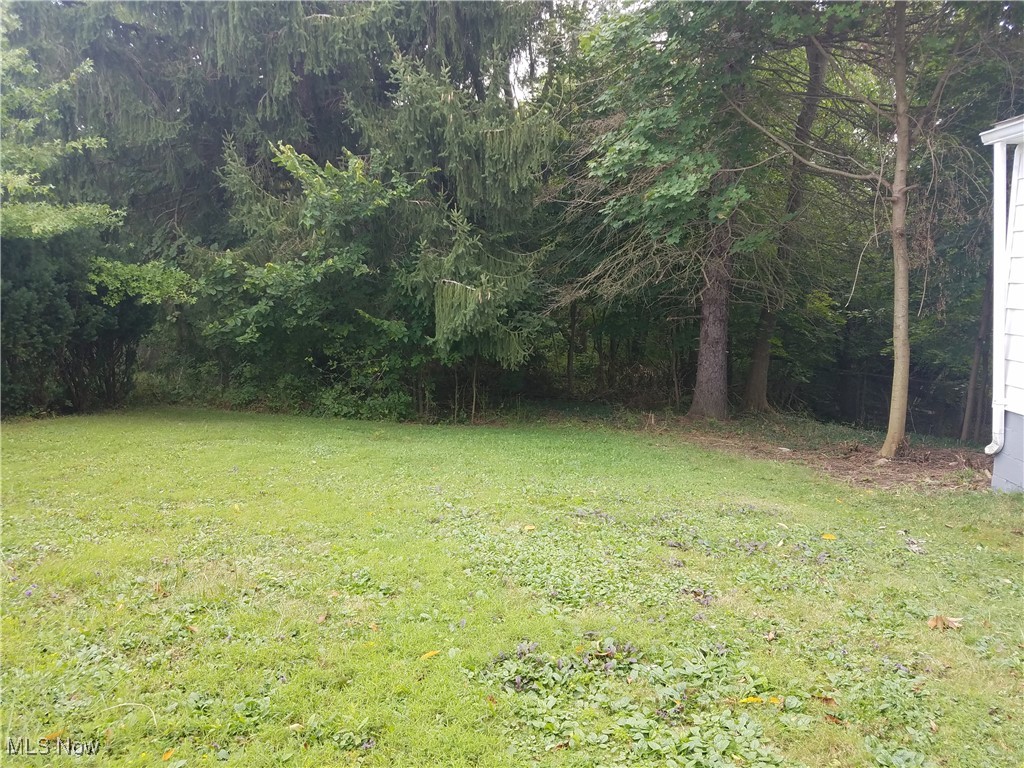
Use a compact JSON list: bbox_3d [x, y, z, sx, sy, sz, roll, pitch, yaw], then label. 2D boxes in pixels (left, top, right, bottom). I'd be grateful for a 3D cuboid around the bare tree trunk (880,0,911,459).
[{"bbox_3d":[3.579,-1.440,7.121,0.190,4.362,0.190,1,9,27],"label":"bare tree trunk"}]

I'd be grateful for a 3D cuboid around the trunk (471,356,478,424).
[{"bbox_3d":[-0.425,0.077,8.840,0.045,0.791,0.045,3,8,-3],"label":"trunk"}]

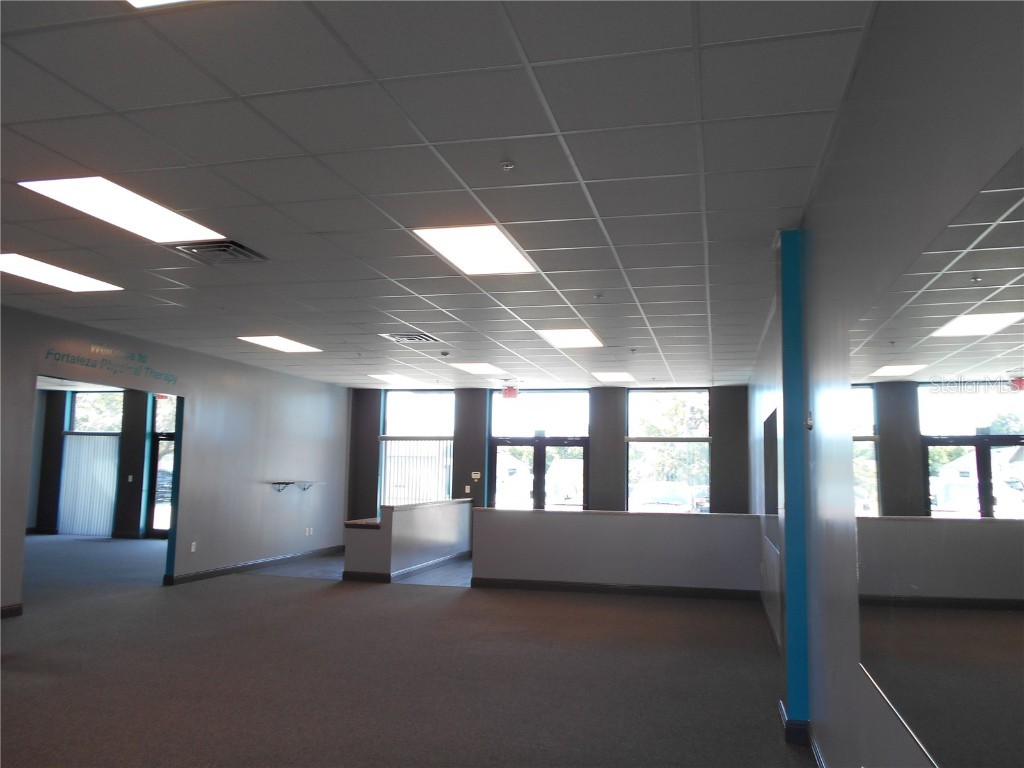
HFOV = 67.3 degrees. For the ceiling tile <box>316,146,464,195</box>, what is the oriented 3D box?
[{"bbox_3d":[-0.594,-1.090,3.959,0.610,0.020,0.610,0,-6,15],"label":"ceiling tile"}]

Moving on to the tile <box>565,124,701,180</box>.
[{"bbox_3d":[0.584,-1.095,3.646,0.610,0.020,0.610,0,-6,15],"label":"tile"}]

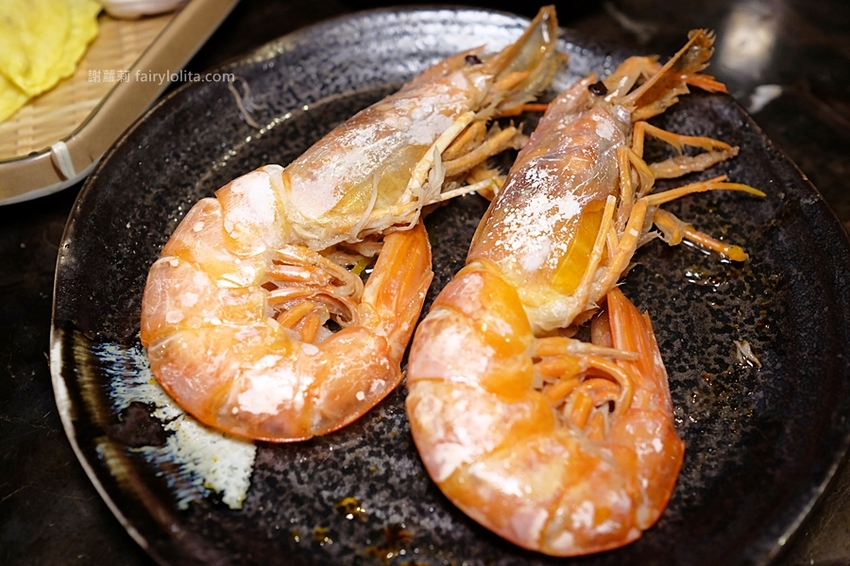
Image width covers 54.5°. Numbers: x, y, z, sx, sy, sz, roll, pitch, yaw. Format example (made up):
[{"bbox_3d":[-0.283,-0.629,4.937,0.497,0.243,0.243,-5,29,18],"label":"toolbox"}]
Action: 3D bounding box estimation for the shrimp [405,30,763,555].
[{"bbox_3d":[0.047,-0.010,0.206,0.067,0.031,0.153,20,54,13],"label":"shrimp"}]

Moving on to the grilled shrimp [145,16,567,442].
[{"bbox_3d":[-0.014,-0.028,0.217,0.067,0.031,0.148,25,55,16],"label":"grilled shrimp"}]

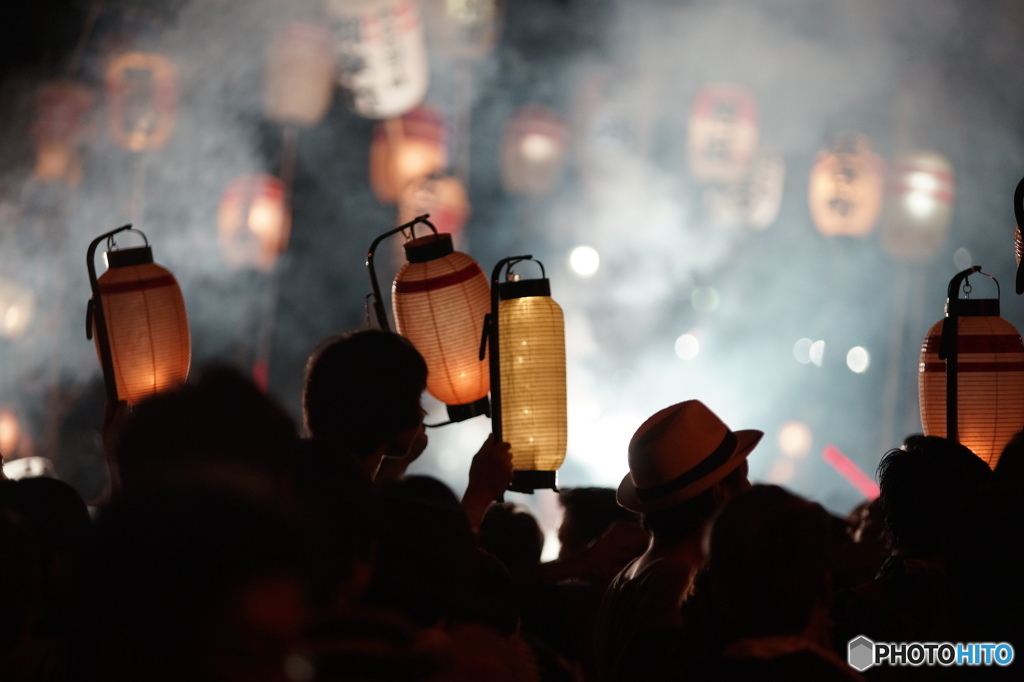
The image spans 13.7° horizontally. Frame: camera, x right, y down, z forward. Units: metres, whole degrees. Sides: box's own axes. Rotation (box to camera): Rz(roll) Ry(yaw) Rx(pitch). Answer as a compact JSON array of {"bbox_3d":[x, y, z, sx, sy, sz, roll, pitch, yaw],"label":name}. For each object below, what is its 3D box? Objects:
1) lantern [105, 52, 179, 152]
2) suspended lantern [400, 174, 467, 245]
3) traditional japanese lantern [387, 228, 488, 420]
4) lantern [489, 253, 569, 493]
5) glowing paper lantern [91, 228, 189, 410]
[{"bbox_3d":[-1.112,-0.716,12.800,0.205,0.295,0.205,0,-2,0],"label":"lantern"},{"bbox_3d":[-0.239,-0.373,13.000,0.205,0.285,0.205,0,-2,0],"label":"suspended lantern"},{"bbox_3d":[-0.114,-0.025,7.450,0.170,0.335,0.170,-14,10,0],"label":"traditional japanese lantern"},{"bbox_3d":[0.027,0.058,7.400,0.135,0.405,0.128,-2,0,0],"label":"lantern"},{"bbox_3d":[-0.666,-0.022,7.650,0.178,0.360,0.172,-8,5,0],"label":"glowing paper lantern"}]

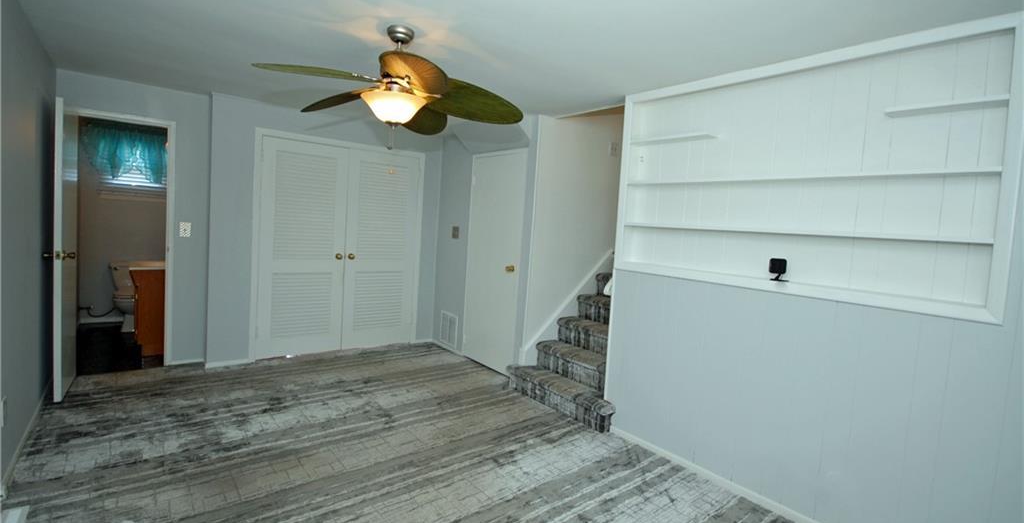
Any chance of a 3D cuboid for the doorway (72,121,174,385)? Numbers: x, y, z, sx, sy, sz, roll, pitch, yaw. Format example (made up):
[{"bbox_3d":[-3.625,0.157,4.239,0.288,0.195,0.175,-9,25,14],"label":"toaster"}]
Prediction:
[{"bbox_3d":[-3.149,-0.115,3.434,0.591,2.009,0.114,0,5,-42],"label":"doorway"}]

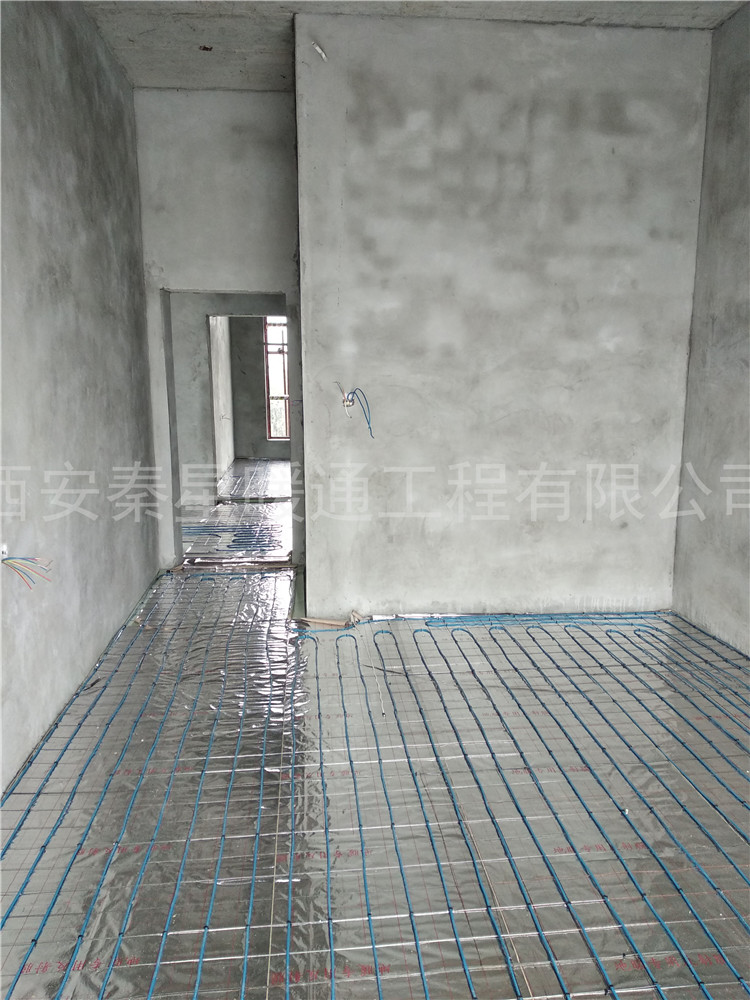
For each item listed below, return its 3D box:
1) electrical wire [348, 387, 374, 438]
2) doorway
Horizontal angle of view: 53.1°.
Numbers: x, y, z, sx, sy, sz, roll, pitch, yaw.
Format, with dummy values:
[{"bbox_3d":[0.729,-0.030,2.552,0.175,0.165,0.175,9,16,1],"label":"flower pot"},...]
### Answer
[{"bbox_3d":[-0.077,-0.501,4.297,0.150,0.300,0.110,-1,10,-3],"label":"electrical wire"},{"bbox_3d":[-1.101,-0.517,5.830,0.941,2.099,0.260,-1,9,-5],"label":"doorway"}]

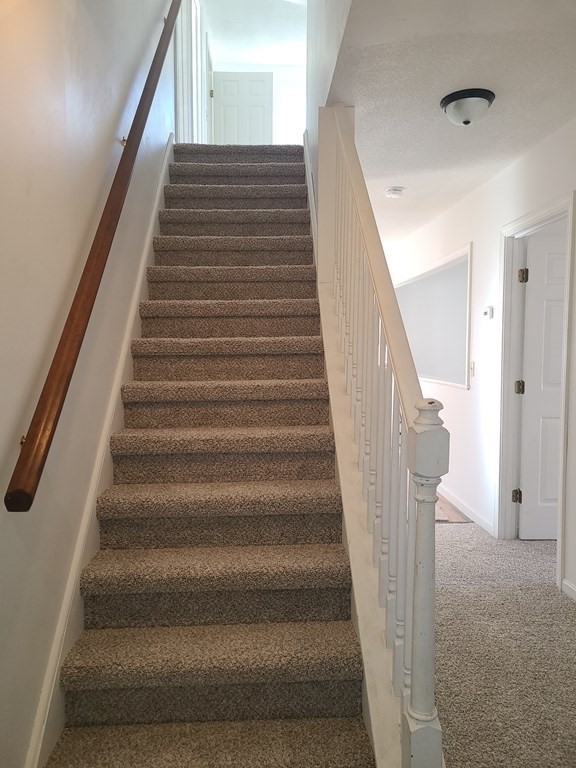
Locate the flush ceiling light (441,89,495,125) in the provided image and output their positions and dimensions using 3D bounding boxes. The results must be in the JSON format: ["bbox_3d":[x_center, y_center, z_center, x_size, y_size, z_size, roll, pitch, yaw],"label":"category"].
[{"bbox_3d":[0.829,-1.256,2.666,0.245,0.118,0.245,-1,4,-2],"label":"flush ceiling light"}]

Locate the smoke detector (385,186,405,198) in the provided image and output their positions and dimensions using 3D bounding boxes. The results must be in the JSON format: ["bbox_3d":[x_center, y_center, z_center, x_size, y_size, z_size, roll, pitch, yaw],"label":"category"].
[{"bbox_3d":[0.786,-1.397,4.207,0.150,0.045,0.150,-1,5,-2],"label":"smoke detector"}]

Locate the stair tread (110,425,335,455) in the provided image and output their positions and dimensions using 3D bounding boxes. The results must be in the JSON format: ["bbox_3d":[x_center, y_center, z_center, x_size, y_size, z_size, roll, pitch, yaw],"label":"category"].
[{"bbox_3d":[-0.270,0.244,2.509,0.935,0.073,0.249,-1,5,-2],"label":"stair tread"}]

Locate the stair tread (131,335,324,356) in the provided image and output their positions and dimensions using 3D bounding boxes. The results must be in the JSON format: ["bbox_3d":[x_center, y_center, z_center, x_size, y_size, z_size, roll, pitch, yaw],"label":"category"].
[{"bbox_3d":[-0.280,-0.186,2.799,0.898,0.070,0.237,-1,4,-2],"label":"stair tread"}]

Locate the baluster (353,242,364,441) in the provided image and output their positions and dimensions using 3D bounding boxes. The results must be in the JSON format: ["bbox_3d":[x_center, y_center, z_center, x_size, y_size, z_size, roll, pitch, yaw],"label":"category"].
[{"bbox_3d":[0.294,-0.180,2.363,0.034,0.851,0.034,-1,5,-2],"label":"baluster"}]

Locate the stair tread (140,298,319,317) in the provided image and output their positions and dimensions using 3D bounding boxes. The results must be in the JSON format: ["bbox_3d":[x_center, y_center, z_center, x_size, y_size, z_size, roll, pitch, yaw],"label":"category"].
[{"bbox_3d":[-0.301,-0.407,3.113,0.935,0.073,0.249,-1,5,-2],"label":"stair tread"}]

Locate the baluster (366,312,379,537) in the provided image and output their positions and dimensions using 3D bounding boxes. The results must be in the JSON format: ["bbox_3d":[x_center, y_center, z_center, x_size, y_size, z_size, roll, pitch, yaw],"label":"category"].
[{"bbox_3d":[0.295,0.064,2.003,0.034,0.910,0.034,-1,4,-2],"label":"baluster"}]

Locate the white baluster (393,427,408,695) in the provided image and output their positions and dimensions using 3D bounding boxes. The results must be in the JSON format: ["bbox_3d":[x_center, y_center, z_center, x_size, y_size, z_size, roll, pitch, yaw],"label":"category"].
[{"bbox_3d":[0.340,0.505,1.719,0.034,0.851,0.034,-1,5,-2],"label":"white baluster"}]

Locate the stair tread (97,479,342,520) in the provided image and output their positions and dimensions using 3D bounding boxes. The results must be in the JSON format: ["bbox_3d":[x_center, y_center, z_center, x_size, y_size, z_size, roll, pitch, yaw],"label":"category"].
[{"bbox_3d":[-0.259,0.461,2.308,0.935,0.073,0.249,-1,5,-2],"label":"stair tread"}]

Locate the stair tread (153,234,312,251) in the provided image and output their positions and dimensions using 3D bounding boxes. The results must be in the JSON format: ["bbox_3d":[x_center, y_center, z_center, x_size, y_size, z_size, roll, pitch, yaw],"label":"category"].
[{"bbox_3d":[-0.322,-0.841,3.515,0.935,0.073,0.249,-1,5,-2],"label":"stair tread"}]

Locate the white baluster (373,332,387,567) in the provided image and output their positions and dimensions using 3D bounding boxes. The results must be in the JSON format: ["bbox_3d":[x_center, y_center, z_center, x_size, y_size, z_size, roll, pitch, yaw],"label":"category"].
[{"bbox_3d":[0.321,0.216,1.995,0.034,0.851,0.034,-1,5,-2],"label":"white baluster"}]

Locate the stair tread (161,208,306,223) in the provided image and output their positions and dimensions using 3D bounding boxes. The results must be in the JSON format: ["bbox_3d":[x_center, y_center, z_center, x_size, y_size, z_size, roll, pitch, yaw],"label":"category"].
[{"bbox_3d":[-0.321,-1.020,3.569,0.898,0.070,0.237,-1,4,-2],"label":"stair tread"}]

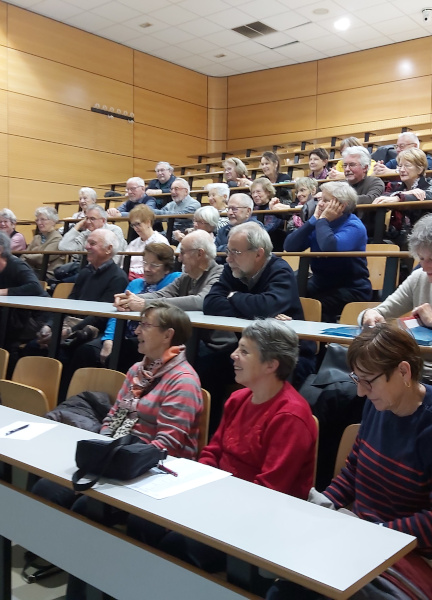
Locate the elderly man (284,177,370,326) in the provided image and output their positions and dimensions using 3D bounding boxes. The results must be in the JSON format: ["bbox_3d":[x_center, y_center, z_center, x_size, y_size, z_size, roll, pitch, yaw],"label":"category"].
[{"bbox_3d":[0.779,-0.160,3.905,0.730,1.208,0.500,-3,6,-45],"label":"elderly man"}]

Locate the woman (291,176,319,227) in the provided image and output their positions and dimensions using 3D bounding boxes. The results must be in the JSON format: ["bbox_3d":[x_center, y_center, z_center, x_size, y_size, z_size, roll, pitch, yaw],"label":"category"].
[{"bbox_3d":[0.731,-0.542,5.248,0.660,1.067,0.470,-3,6,-42],"label":"woman"}]

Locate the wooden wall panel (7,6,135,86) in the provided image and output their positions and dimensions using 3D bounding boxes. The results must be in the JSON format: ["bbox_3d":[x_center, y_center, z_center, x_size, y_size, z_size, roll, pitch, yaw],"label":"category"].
[{"bbox_3d":[-2.189,-3.922,9.406,0.040,0.593,2.349,4,5,40],"label":"wooden wall panel"}]

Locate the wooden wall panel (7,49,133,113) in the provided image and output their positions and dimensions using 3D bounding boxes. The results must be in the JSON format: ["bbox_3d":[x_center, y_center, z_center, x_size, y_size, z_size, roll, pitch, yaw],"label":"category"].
[{"bbox_3d":[-2.220,-3.368,9.572,0.030,0.610,2.430,5,6,40],"label":"wooden wall panel"}]

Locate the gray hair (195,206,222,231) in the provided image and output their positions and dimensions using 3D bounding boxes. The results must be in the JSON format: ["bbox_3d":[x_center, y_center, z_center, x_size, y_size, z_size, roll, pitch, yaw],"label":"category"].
[{"bbox_3d":[-0.067,-0.640,4.720,0.200,0.200,0.190,-1,5,-30],"label":"gray hair"}]

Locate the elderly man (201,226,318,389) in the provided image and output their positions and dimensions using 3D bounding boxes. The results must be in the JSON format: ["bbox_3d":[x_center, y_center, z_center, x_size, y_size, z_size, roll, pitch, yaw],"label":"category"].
[{"bbox_3d":[0.211,0.217,3.045,0.720,1.209,0.550,-2,6,-38],"label":"elderly man"}]

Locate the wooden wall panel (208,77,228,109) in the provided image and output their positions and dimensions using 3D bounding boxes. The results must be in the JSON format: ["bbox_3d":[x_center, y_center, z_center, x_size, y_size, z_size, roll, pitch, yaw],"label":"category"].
[{"bbox_3d":[0.027,-4.060,11.796,0.400,0.610,0.090,0,4,-6],"label":"wooden wall panel"}]

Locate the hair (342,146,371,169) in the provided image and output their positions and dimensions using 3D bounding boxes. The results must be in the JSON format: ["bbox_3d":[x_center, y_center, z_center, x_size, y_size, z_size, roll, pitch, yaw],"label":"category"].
[{"bbox_3d":[1.131,-1.139,4.839,0.220,0.190,0.190,-3,5,-44],"label":"hair"}]

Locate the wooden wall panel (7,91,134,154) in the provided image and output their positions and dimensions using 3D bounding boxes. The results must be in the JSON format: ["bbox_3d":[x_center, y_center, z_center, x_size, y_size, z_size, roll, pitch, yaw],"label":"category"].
[{"bbox_3d":[-2.232,-2.759,9.620,0.030,0.610,2.430,5,6,40],"label":"wooden wall panel"}]

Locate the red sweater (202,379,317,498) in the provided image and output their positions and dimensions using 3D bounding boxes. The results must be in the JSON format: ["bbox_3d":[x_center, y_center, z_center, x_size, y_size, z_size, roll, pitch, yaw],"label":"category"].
[{"bbox_3d":[0.138,0.563,2.064,0.340,0.557,0.470,-3,5,-44],"label":"red sweater"}]

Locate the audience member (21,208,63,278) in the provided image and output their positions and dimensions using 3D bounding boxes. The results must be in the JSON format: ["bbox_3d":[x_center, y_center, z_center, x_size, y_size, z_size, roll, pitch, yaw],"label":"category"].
[{"bbox_3d":[-1.694,-0.328,5.941,0.470,1.197,0.700,4,5,38],"label":"audience member"}]

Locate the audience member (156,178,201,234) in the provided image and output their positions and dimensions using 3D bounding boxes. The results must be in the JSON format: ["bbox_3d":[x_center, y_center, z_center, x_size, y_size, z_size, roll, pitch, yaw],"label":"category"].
[{"bbox_3d":[-0.409,-0.657,6.123,0.530,1.159,0.690,5,6,43],"label":"audience member"}]

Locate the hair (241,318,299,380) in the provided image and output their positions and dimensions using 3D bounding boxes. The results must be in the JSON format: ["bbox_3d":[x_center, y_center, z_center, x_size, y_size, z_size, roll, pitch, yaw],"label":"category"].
[{"bbox_3d":[0.186,0.172,2.090,0.180,0.205,0.175,0,5,-18],"label":"hair"}]

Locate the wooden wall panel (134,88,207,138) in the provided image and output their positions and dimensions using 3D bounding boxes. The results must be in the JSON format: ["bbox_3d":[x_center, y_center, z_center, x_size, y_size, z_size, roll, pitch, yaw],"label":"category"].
[{"bbox_3d":[-0.808,-3.410,11.077,0.040,0.606,1.930,4,5,40],"label":"wooden wall panel"}]

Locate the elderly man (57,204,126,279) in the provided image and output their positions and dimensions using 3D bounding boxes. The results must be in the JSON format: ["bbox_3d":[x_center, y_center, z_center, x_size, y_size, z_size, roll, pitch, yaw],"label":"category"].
[{"bbox_3d":[-1.125,-0.280,5.468,0.550,1.170,0.700,5,6,42],"label":"elderly man"}]

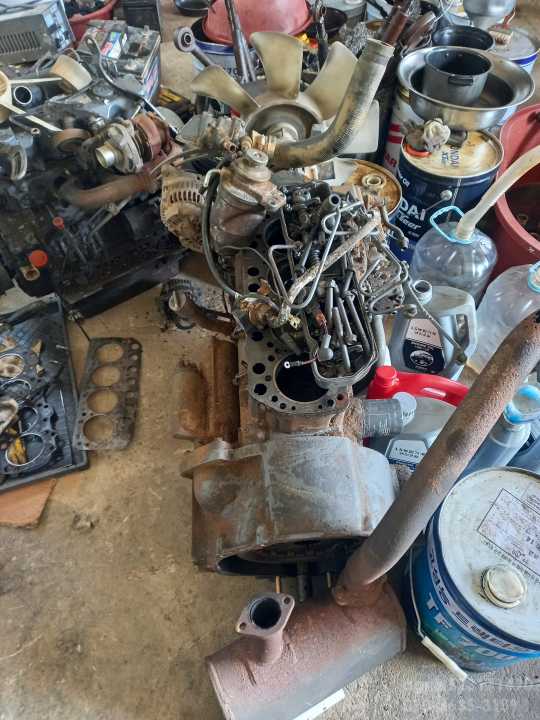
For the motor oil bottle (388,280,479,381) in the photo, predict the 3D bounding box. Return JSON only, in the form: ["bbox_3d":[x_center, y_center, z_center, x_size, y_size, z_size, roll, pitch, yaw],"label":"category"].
[{"bbox_3d":[0.445,-0.079,1.416,0.205,0.315,0.120,15,56,16],"label":"motor oil bottle"}]

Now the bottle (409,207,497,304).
[{"bbox_3d":[0.520,-0.224,1.496,0.230,0.350,0.230,-7,53,0],"label":"bottle"}]

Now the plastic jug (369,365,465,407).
[{"bbox_3d":[0.337,0.126,1.287,0.220,0.290,0.125,12,55,14],"label":"plastic jug"}]

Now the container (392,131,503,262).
[{"bbox_3d":[0.549,-0.502,1.693,0.292,0.367,0.292,-7,53,0],"label":"container"}]

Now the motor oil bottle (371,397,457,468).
[{"bbox_3d":[0.347,0.199,1.219,0.205,0.310,0.120,14,56,15],"label":"motor oil bottle"}]

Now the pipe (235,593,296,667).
[{"bbox_3d":[-0.002,0.503,0.984,0.118,0.100,0.075,-21,43,-19],"label":"pipe"}]

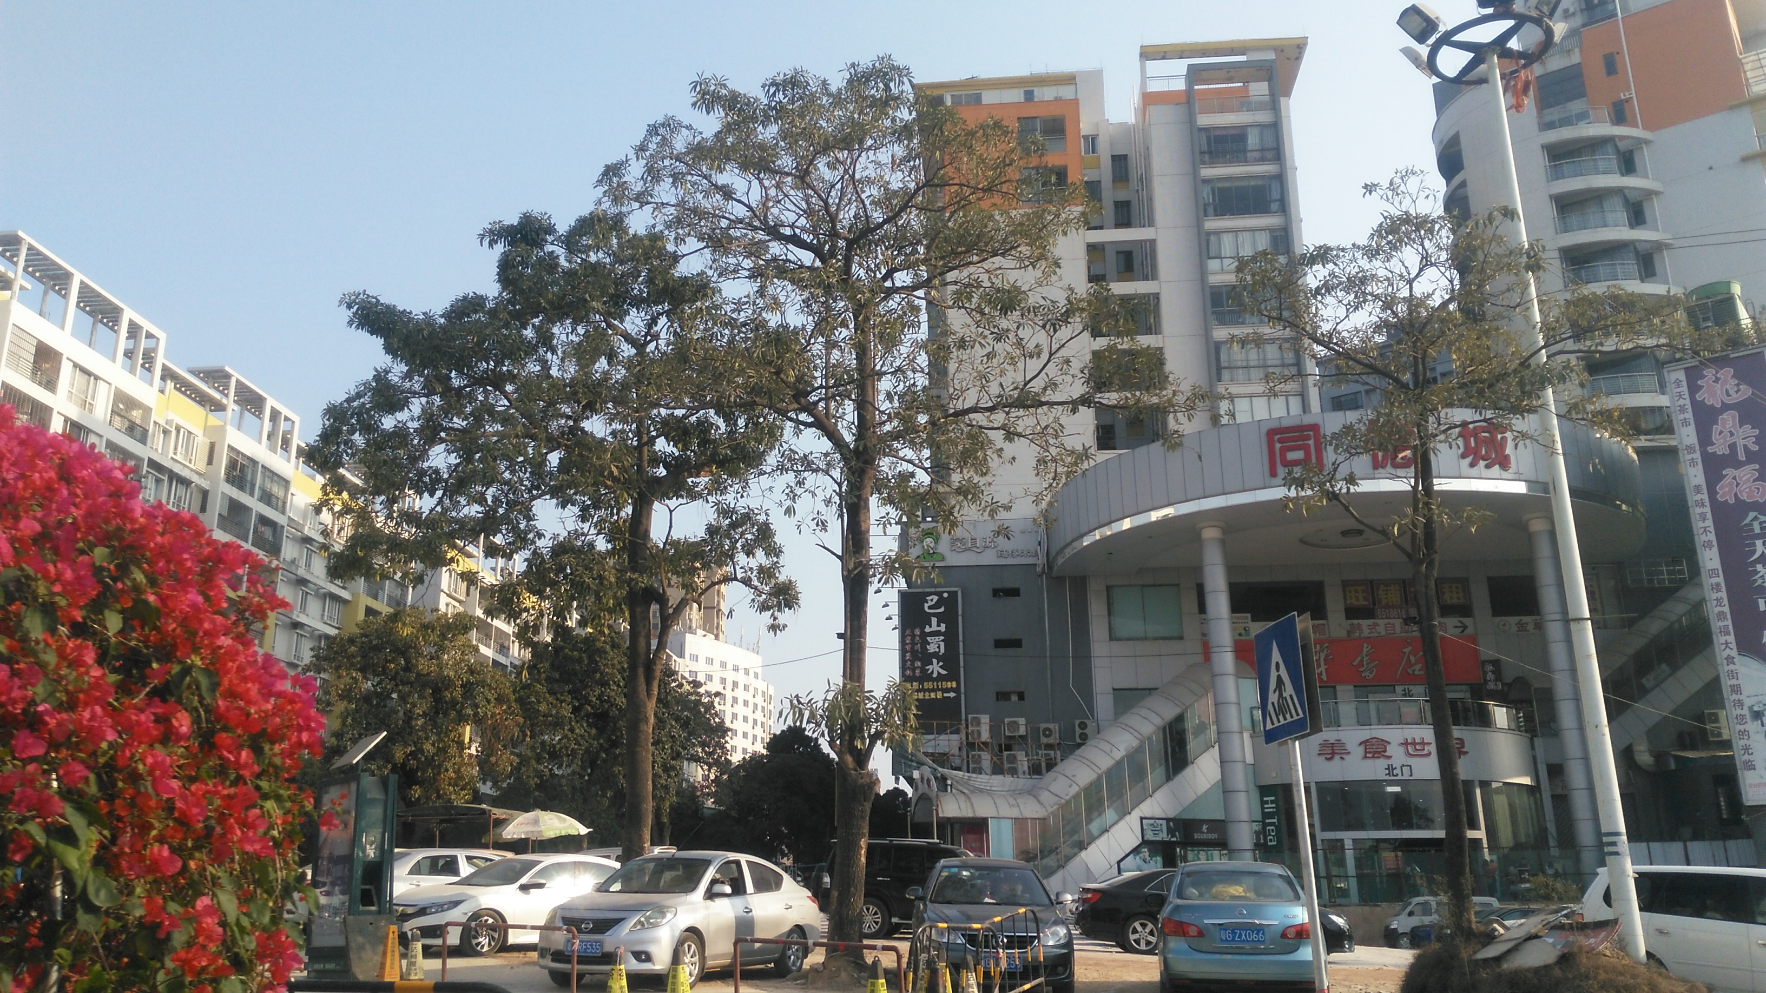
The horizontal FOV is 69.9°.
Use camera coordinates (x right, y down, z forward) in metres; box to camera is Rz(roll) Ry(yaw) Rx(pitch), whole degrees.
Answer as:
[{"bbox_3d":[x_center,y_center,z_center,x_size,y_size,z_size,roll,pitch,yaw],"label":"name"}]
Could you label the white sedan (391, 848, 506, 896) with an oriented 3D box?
[{"bbox_3d":[-7.420,6.570,21.000,1.760,1.480,4.500,-13,-21,34],"label":"white sedan"}]

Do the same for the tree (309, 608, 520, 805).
[{"bbox_3d":[-12.190,6.753,32.419,5.701,7.846,5.600,-1,-16,0],"label":"tree"}]

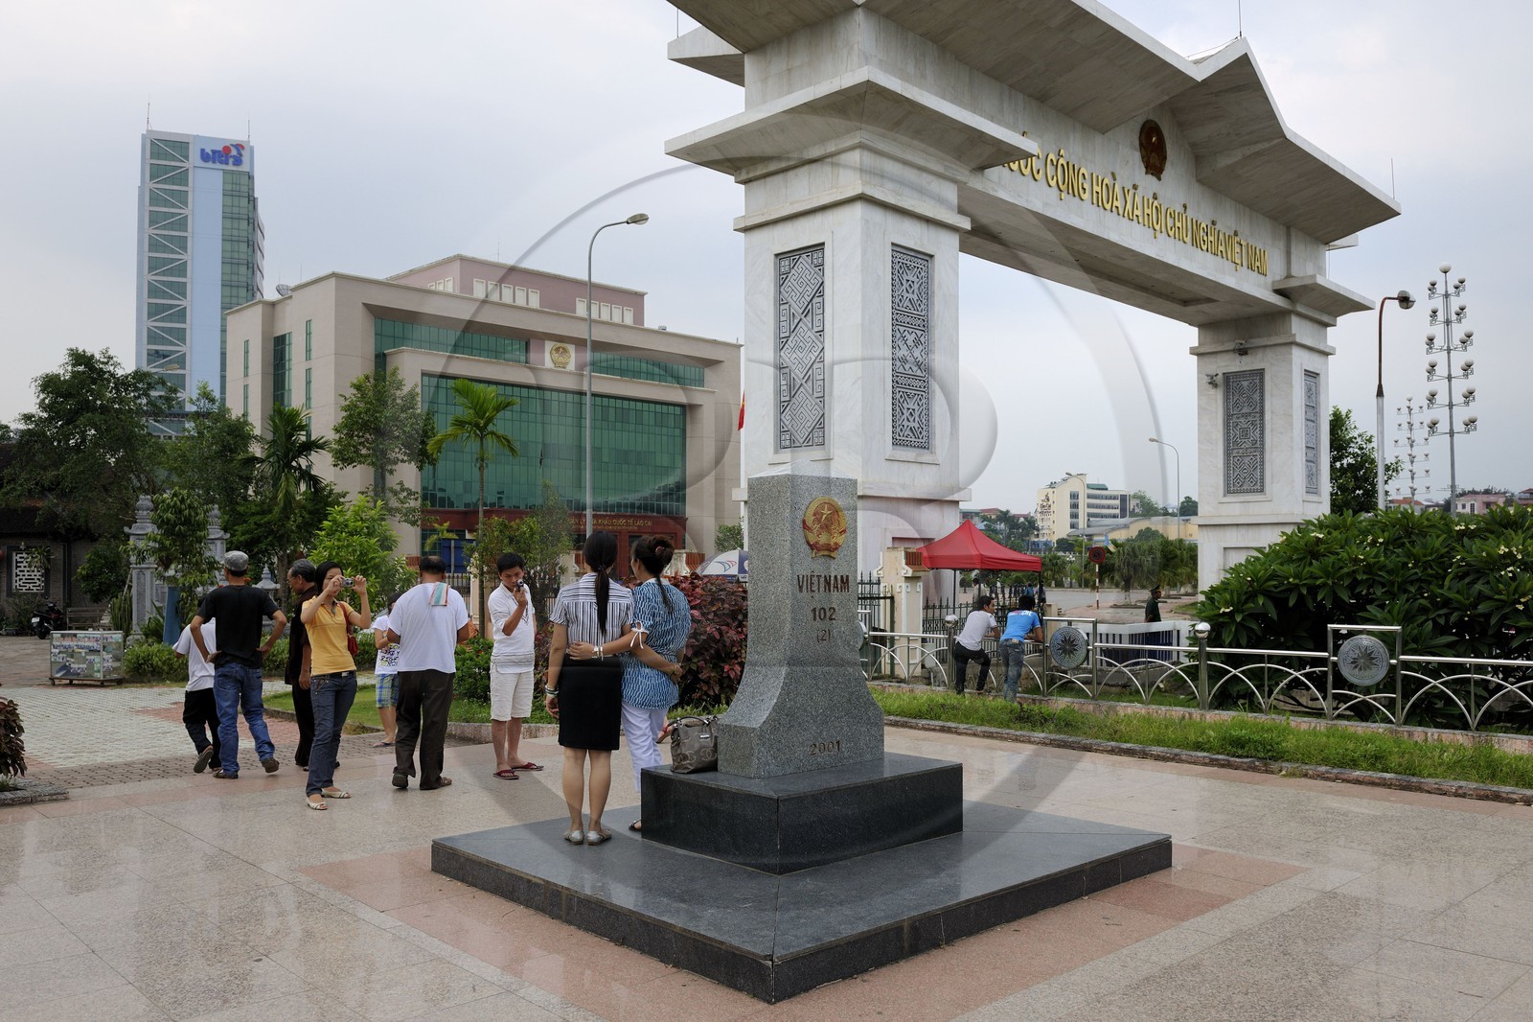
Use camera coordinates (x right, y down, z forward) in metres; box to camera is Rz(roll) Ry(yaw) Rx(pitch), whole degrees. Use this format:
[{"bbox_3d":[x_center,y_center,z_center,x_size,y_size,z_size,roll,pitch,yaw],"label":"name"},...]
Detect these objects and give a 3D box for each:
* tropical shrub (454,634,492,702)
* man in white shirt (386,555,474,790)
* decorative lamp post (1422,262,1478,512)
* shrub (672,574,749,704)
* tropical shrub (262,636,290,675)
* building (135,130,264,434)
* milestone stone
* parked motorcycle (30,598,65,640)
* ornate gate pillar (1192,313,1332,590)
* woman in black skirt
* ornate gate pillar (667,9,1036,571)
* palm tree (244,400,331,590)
[{"bbox_3d":[-3.115,1.676,12.344,0.620,0.745,0.600,0,-3,0],"label":"tropical shrub"},{"bbox_3d":[-2.427,1.144,8.314,0.600,1.645,0.420,0,-3,-9],"label":"man in white shirt"},{"bbox_3d":[23.315,-2.233,39.149,1.700,12.150,1.700,-2,-3,31],"label":"decorative lamp post"},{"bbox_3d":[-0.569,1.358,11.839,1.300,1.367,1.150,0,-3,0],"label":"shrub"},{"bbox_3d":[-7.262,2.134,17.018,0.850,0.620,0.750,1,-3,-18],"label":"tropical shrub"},{"bbox_3d":[-86.867,-21.973,176.231,16.500,66.000,18.000,1,-3,-20],"label":"building"},{"bbox_3d":[0.203,0.536,6.189,0.958,1.638,0.296,2,-4,-43],"label":"milestone stone"},{"bbox_3d":[-16.799,2.496,26.912,0.700,1.050,1.850,1,-3,-20],"label":"parked motorcycle"},{"bbox_3d":[18.423,-1.372,42.558,3.800,10.850,3.800,3,-4,-44],"label":"ornate gate pillar"},{"bbox_3d":[-0.930,0.909,6.053,0.470,1.592,0.340,1,-3,-12],"label":"woman in black skirt"},{"bbox_3d":[1.983,-3.684,26.314,6.013,13.631,6.013,3,-4,-45],"label":"ornate gate pillar"},{"bbox_3d":[-10.466,0.279,25.015,2.000,5.200,2.000,1,-3,-24],"label":"palm tree"}]

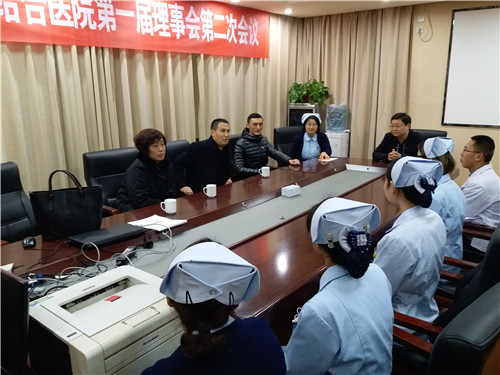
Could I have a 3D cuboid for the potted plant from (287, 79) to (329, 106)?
[{"bbox_3d":[0.850,-1.388,5.879,0.620,0.430,0.500,1,15,8],"label":"potted plant"}]

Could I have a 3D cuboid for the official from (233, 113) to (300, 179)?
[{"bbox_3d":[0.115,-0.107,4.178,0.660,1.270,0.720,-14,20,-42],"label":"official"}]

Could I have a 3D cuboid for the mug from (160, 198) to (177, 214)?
[{"bbox_3d":[-0.542,0.122,2.698,0.108,0.092,0.080,-4,15,-12],"label":"mug"}]

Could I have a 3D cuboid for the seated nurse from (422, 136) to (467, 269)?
[{"bbox_3d":[1.158,0.271,2.742,0.490,1.220,0.660,-13,19,-38],"label":"seated nurse"}]

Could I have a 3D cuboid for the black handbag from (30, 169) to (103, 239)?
[{"bbox_3d":[-1.046,0.069,2.343,0.400,0.390,0.160,-6,15,-19],"label":"black handbag"}]

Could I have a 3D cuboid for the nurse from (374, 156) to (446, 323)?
[{"bbox_3d":[0.662,0.443,2.111,0.500,1.220,0.660,-12,18,-37],"label":"nurse"}]

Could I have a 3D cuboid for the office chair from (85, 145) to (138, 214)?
[{"bbox_3d":[-0.946,0.230,3.392,0.660,1.060,0.610,13,20,43],"label":"office chair"}]

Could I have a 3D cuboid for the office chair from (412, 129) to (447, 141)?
[{"bbox_3d":[1.770,-0.105,4.509,0.620,1.050,0.660,11,19,38],"label":"office chair"}]

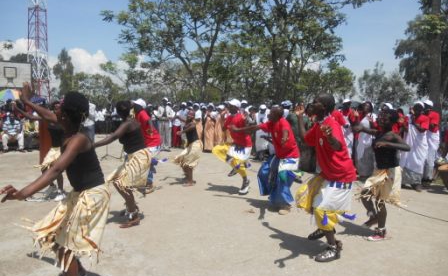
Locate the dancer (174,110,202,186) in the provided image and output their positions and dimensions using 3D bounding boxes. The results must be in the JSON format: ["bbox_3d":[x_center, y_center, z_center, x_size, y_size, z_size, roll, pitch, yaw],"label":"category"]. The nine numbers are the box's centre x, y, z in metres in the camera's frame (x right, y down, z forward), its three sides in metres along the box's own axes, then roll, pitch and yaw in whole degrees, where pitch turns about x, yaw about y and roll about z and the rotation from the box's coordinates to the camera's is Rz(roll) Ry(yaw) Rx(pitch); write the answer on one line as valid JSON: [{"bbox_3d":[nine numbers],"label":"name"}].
[{"bbox_3d":[-0.670,0.204,6.599,0.520,1.405,0.470,-2,7,-22],"label":"dancer"}]

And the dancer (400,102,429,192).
[{"bbox_3d":[3.435,0.171,6.300,0.460,1.610,0.500,0,6,-15],"label":"dancer"}]

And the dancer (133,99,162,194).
[{"bbox_3d":[-1.286,0.141,5.800,0.580,1.580,0.520,4,7,18],"label":"dancer"}]

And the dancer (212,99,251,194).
[{"bbox_3d":[0.129,0.154,6.019,0.600,1.625,0.500,-3,7,-30],"label":"dancer"}]

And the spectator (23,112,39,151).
[{"bbox_3d":[-5.926,-0.199,10.700,0.520,1.200,0.720,0,6,-11],"label":"spectator"}]

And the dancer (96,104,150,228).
[{"bbox_3d":[-1.256,0.319,4.280,0.680,1.540,0.500,4,7,21],"label":"dancer"}]

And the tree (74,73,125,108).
[{"bbox_3d":[-13.351,-4.717,37.713,5.438,4.639,4.894,0,6,0],"label":"tree"}]

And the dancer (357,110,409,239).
[{"bbox_3d":[1.837,0.426,4.025,0.550,1.504,0.550,-5,8,-37],"label":"dancer"}]

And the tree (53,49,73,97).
[{"bbox_3d":[-20.671,-7.856,45.000,2.700,7.300,2.700,0,6,-11],"label":"tree"}]

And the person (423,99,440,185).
[{"bbox_3d":[4.029,0.084,6.800,0.400,1.630,0.480,0,7,-18],"label":"person"}]

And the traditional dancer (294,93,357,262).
[{"bbox_3d":[1.009,0.400,3.474,0.620,1.672,0.550,-3,7,-30],"label":"traditional dancer"}]

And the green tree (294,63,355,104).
[{"bbox_3d":[7.635,-3.494,26.781,4.636,4.508,4.173,0,6,0],"label":"green tree"}]

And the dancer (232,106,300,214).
[{"bbox_3d":[0.605,0.320,4.970,0.850,1.520,0.620,-1,7,-25],"label":"dancer"}]

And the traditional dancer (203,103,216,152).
[{"bbox_3d":[-0.457,-0.322,11.002,0.450,1.522,0.350,1,6,11],"label":"traditional dancer"}]

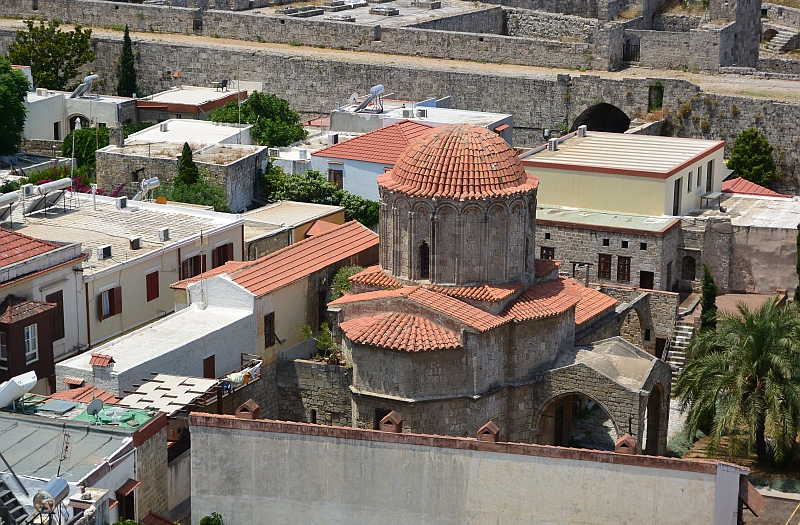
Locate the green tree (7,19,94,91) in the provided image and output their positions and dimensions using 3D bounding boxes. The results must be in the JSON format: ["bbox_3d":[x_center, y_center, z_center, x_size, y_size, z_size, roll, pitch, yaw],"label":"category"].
[{"bbox_3d":[-26.994,-15.269,139.760,6.700,7.350,6.700,0,15,0],"label":"green tree"}]

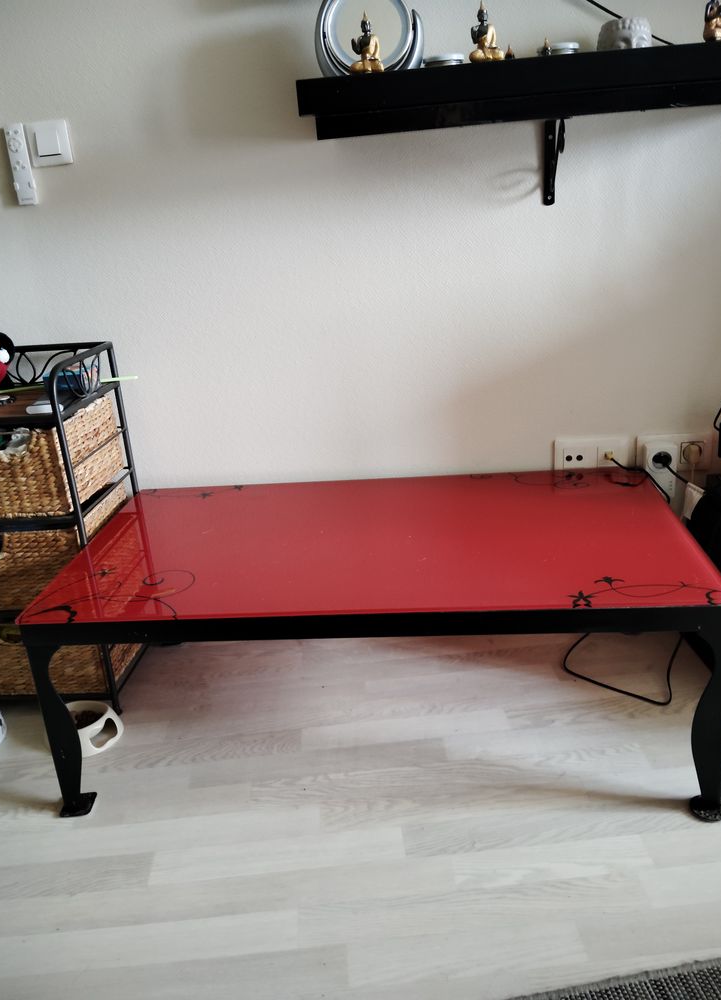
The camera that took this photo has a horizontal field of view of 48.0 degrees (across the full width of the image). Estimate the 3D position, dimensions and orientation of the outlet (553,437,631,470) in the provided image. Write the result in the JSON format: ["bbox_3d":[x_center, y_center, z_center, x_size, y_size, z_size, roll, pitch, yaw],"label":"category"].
[{"bbox_3d":[0.504,-0.094,1.760,0.156,0.085,0.014,-3,20,5],"label":"outlet"}]

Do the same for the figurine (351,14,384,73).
[{"bbox_3d":[0.012,-0.765,1.357,0.056,0.098,0.038,-3,20,5],"label":"figurine"}]

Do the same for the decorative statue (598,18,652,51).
[{"bbox_3d":[0.452,-0.774,1.388,0.090,0.092,0.090,-6,20,-3],"label":"decorative statue"}]

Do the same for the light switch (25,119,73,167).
[{"bbox_3d":[-0.622,-0.713,1.616,0.082,0.082,0.014,-3,20,5],"label":"light switch"}]

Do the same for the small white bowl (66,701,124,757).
[{"bbox_3d":[-0.541,0.445,1.597,0.138,0.052,0.138,-3,20,5],"label":"small white bowl"}]

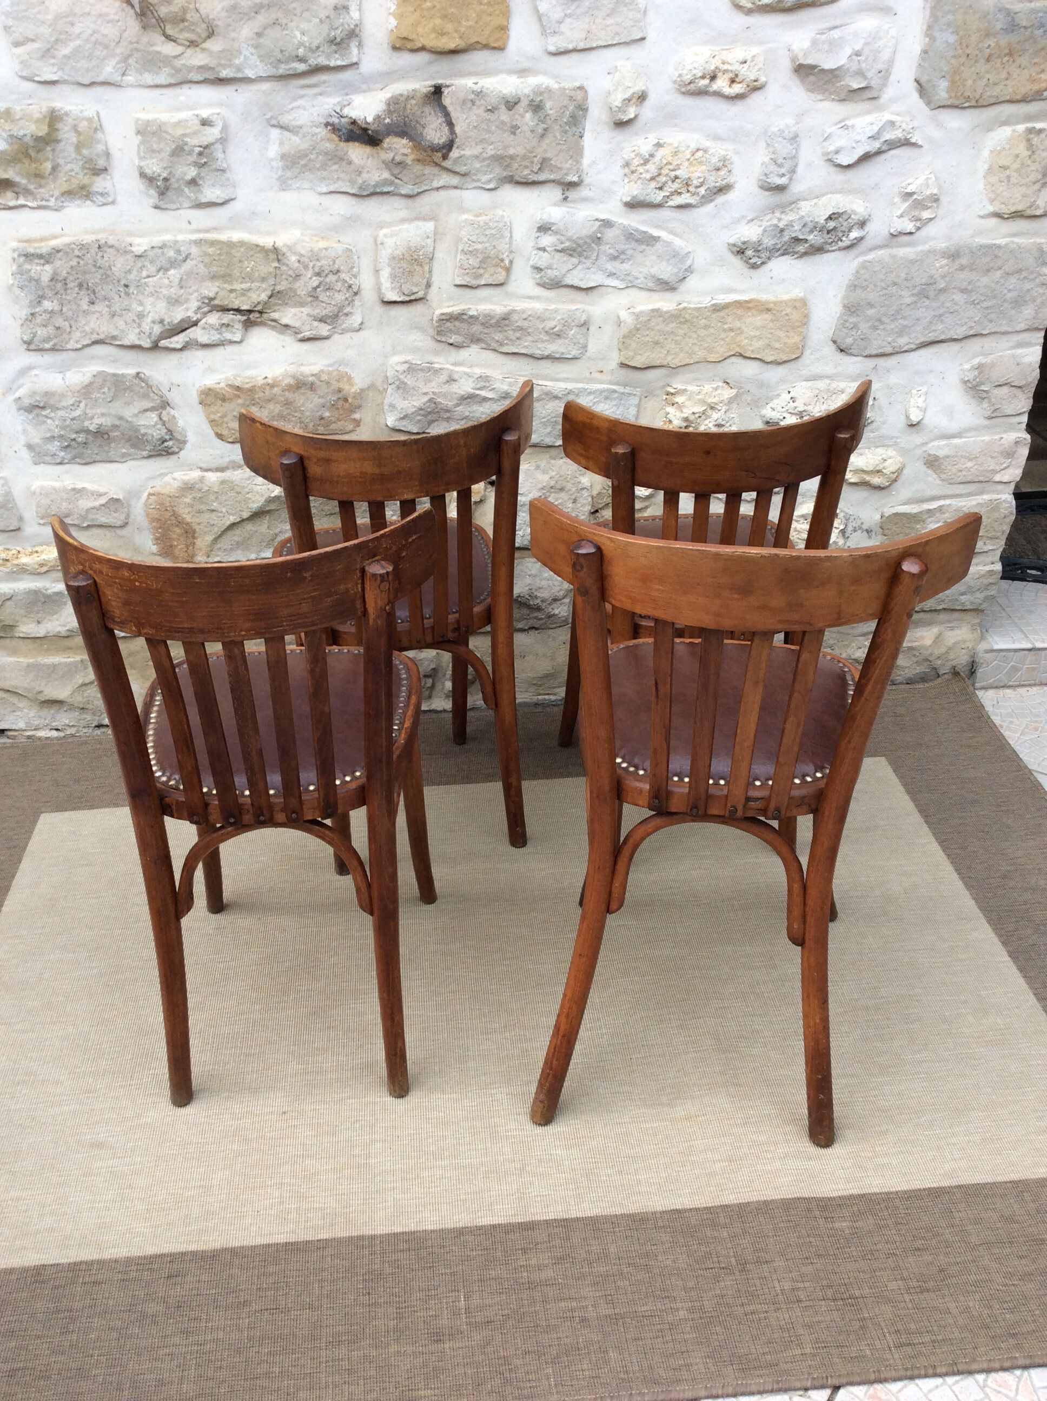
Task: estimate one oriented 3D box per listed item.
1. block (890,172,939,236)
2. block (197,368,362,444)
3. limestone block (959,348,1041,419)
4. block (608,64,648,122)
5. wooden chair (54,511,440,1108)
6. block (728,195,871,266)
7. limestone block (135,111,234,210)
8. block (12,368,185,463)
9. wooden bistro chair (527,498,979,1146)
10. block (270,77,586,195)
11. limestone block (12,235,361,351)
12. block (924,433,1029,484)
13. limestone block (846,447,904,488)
[{"bbox_3d":[0.732,-0.950,2.464,0.096,0.113,0.068,-4,28,-5],"label":"block"},{"bbox_3d":[-0.449,-0.552,2.395,0.296,0.148,0.100,-4,29,-5],"label":"block"},{"bbox_3d":[0.971,-0.669,2.696,0.174,0.140,0.119,-3,27,-5],"label":"limestone block"},{"bbox_3d":[0.175,-1.029,2.188,0.067,0.092,0.060,-4,29,-5],"label":"block"},{"bbox_3d":[-0.332,0.088,1.836,0.467,0.812,0.499,-2,27,-1],"label":"wooden chair"},{"bbox_3d":[0.513,-0.904,2.473,0.276,0.131,0.092,-4,28,-5],"label":"block"},{"bbox_3d":[-0.614,-0.984,2.353,0.164,0.161,0.099,-3,27,-5],"label":"limestone block"},{"bbox_3d":[-0.770,-0.529,2.373,0.300,0.176,0.110,-4,29,-5],"label":"block"},{"bbox_3d":[0.269,0.096,1.693,0.475,0.820,0.517,5,29,10],"label":"wooden bistro chair"},{"bbox_3d":[-0.165,-0.970,2.213,0.532,0.183,0.120,-4,29,-5],"label":"block"},{"bbox_3d":[-0.633,-0.784,2.462,0.633,0.202,0.119,-3,27,-5],"label":"limestone block"},{"bbox_3d":[0.933,-0.527,2.733,0.229,0.106,0.110,-4,28,-5],"label":"block"},{"bbox_3d":[0.717,-0.495,2.694,0.134,0.087,0.061,-4,28,-5],"label":"limestone block"}]

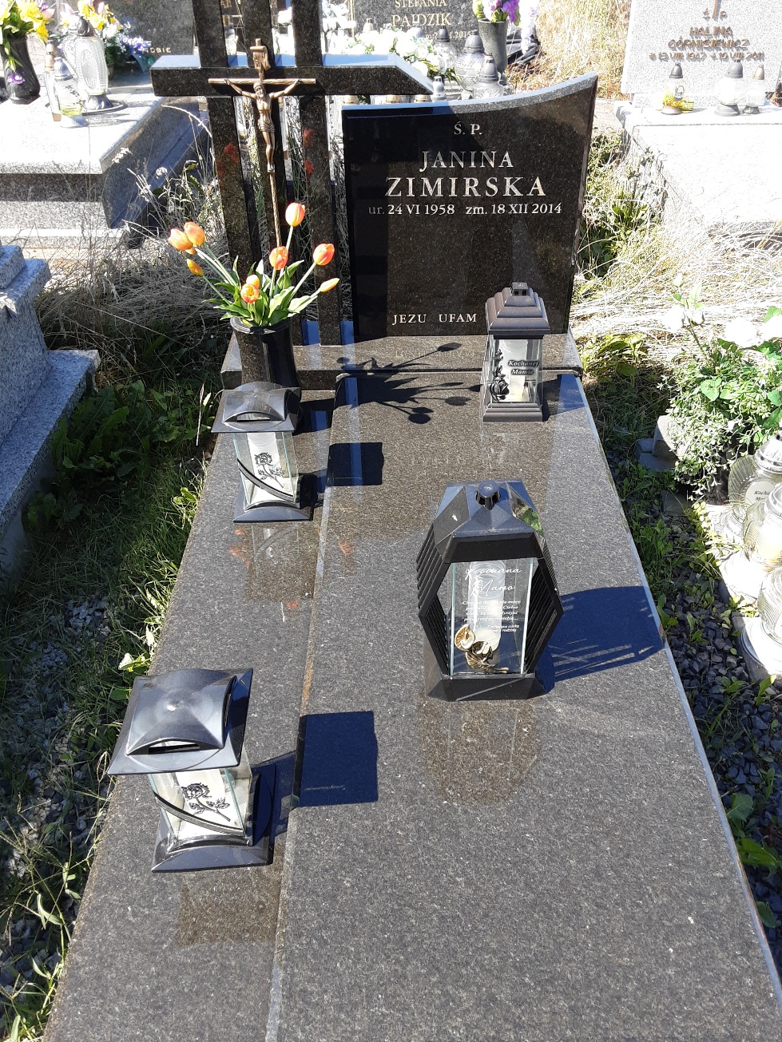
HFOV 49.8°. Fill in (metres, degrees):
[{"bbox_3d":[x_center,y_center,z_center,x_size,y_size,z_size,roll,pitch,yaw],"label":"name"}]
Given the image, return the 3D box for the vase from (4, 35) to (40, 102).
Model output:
[{"bbox_3d":[-1.885,-2.303,4.279,0.172,0.285,0.172,-1,39,1],"label":"vase"}]

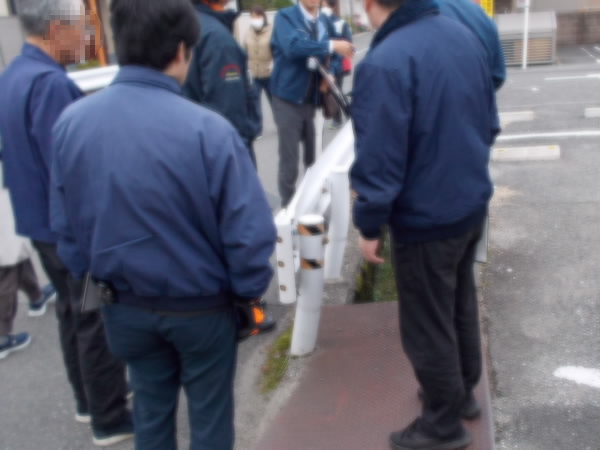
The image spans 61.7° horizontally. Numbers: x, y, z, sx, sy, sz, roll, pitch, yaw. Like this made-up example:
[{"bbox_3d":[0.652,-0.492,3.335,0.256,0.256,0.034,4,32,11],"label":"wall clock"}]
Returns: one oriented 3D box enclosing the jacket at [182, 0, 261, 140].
[{"bbox_3d":[-0.399,-0.717,2.429,0.360,0.680,0.520,-12,25,-23],"label":"jacket"}]

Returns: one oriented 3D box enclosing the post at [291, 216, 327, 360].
[{"bbox_3d":[0.036,0.300,2.344,0.125,0.700,0.120,2,23,-2],"label":"post"}]

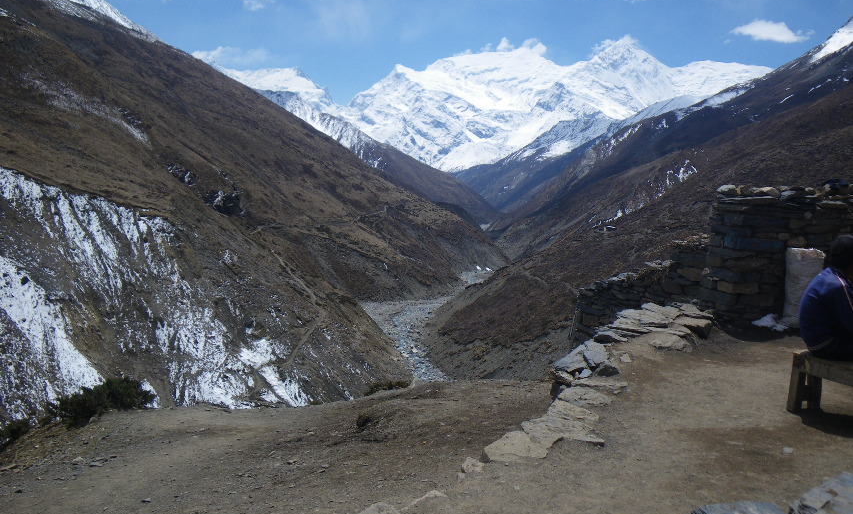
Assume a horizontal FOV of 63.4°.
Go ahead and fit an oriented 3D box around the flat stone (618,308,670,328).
[{"bbox_3d":[2.249,0.625,7.150,0.340,0.065,0.530,-2,9,-15],"label":"flat stone"}]

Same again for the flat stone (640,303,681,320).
[{"bbox_3d":[2.513,0.581,7.400,0.270,0.060,0.500,-2,9,-13],"label":"flat stone"}]

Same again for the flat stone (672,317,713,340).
[{"bbox_3d":[2.693,0.719,7.000,0.363,0.130,0.388,3,8,20],"label":"flat stone"}]

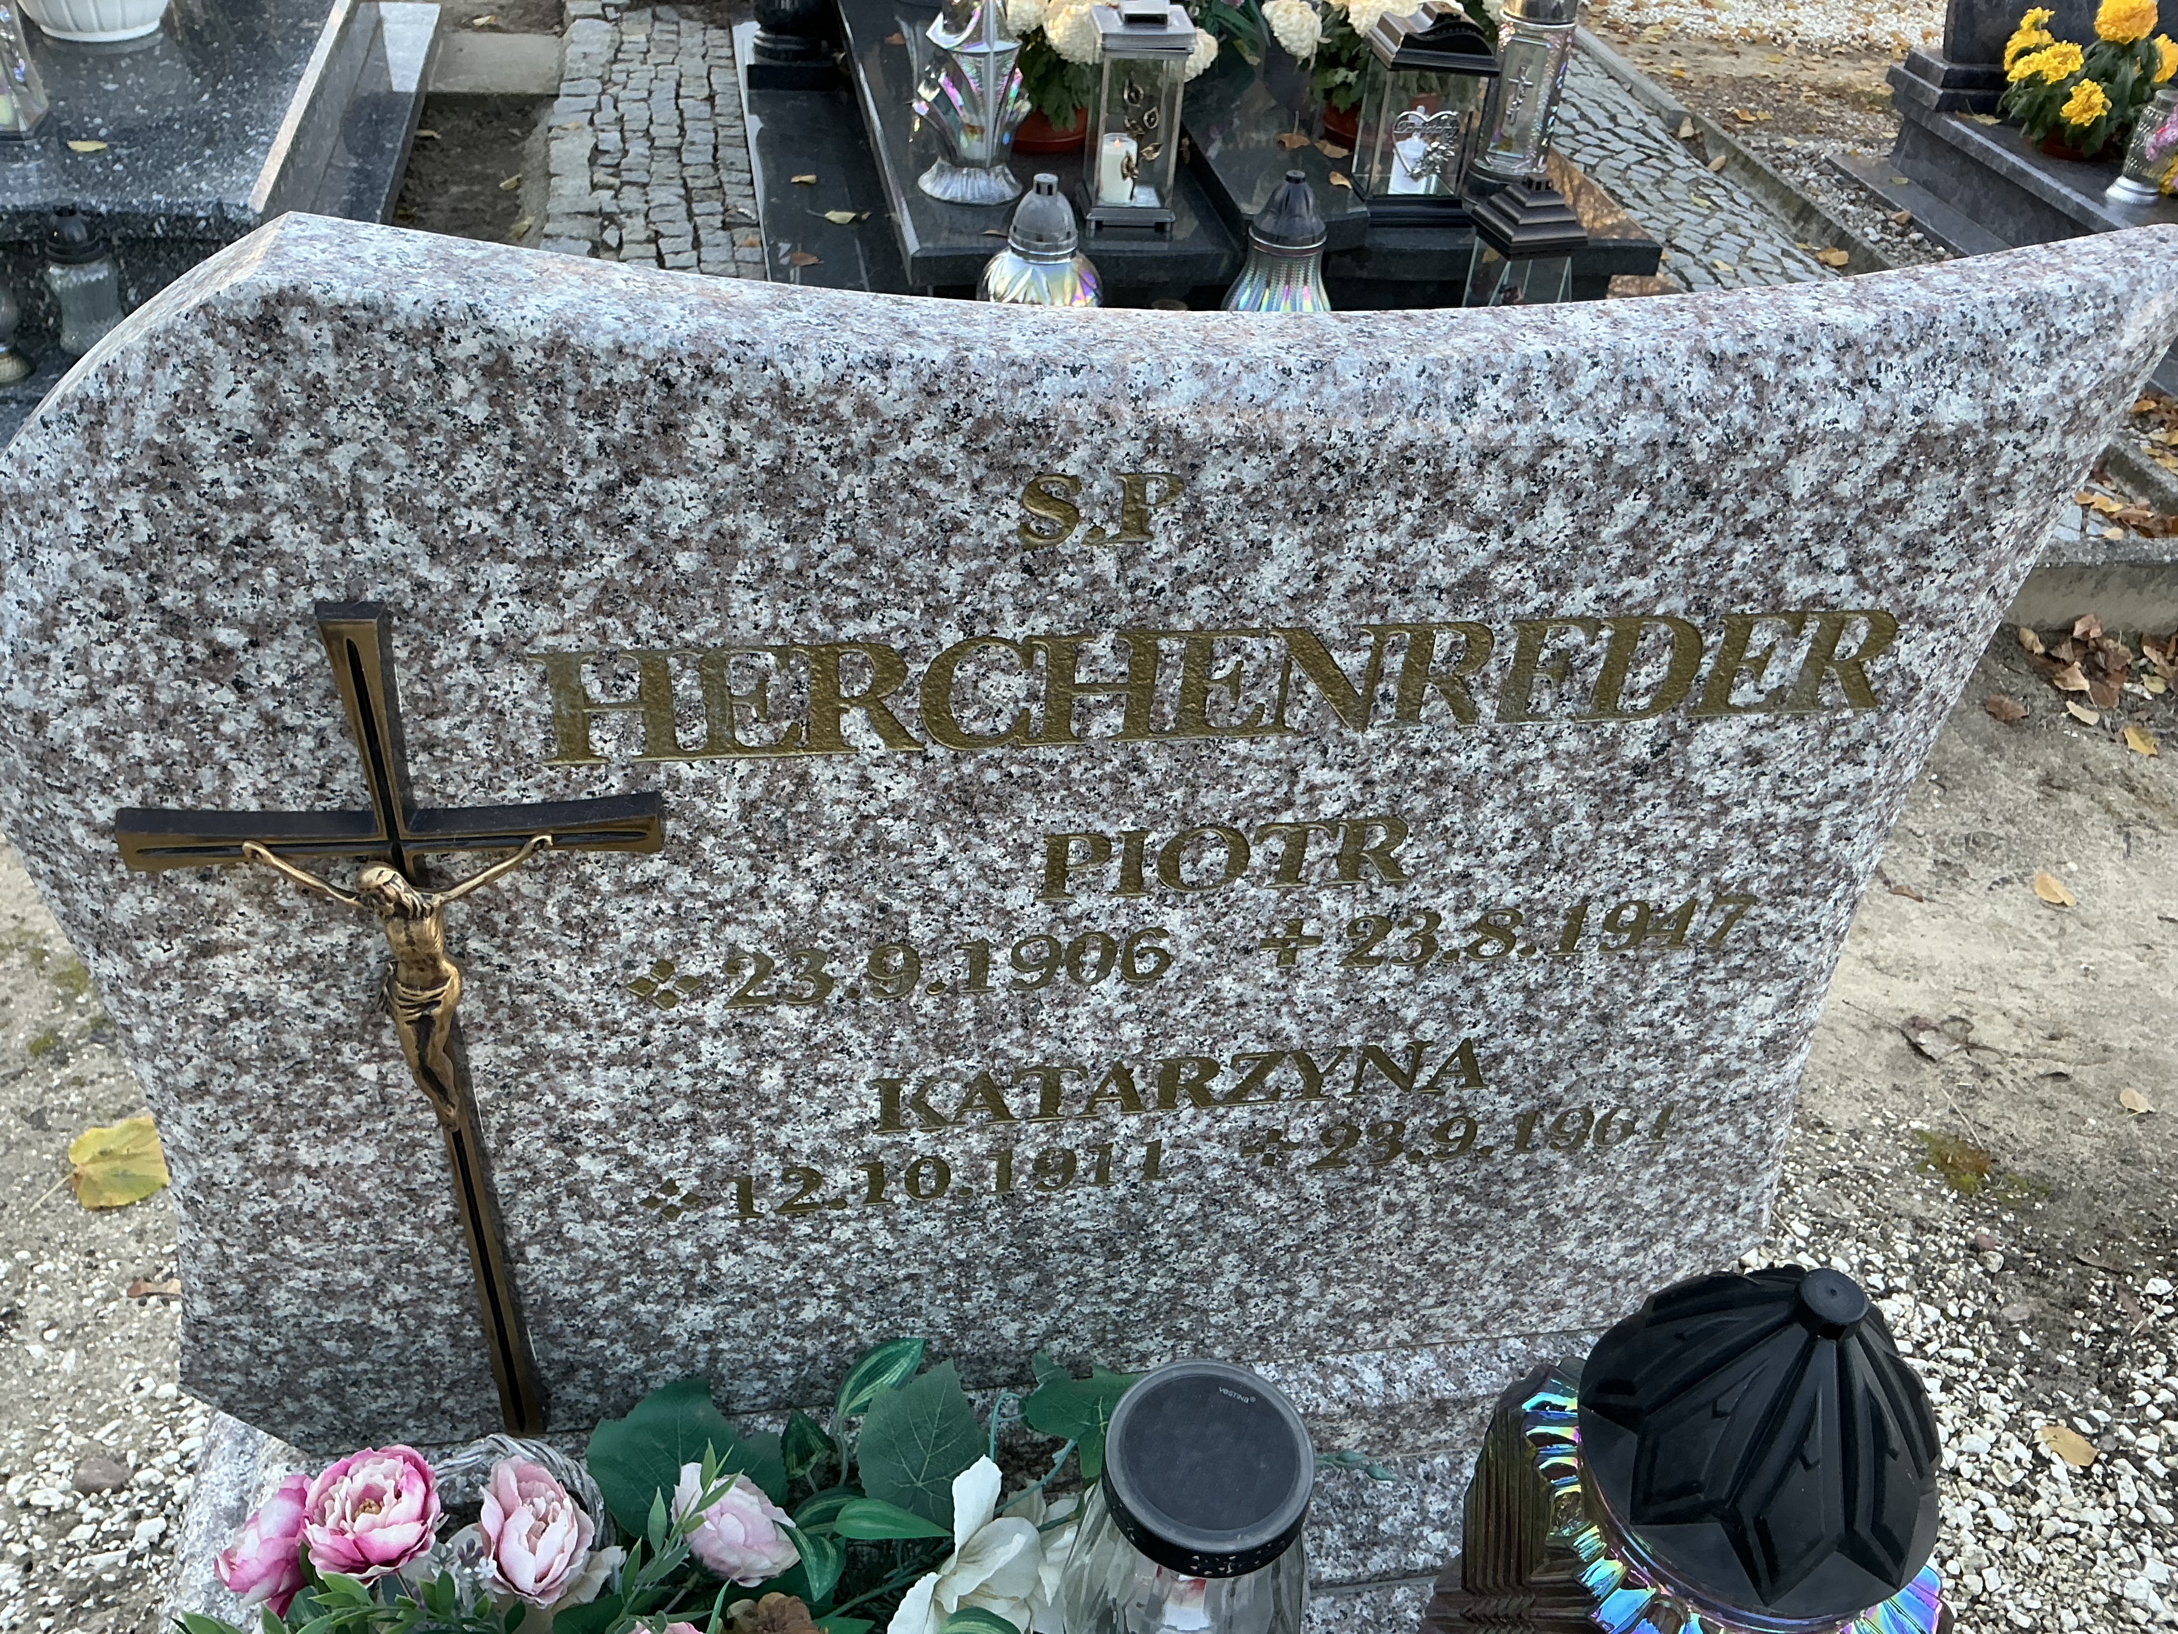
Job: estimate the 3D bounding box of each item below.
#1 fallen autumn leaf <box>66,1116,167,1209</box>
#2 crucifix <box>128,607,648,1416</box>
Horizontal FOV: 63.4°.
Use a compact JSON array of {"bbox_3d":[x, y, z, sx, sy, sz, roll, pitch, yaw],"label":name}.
[{"bbox_3d":[-0.777,0.281,1.451,0.110,0.015,0.100,-12,43,-20],"label":"fallen autumn leaf"},{"bbox_3d":[-0.298,0.130,0.816,0.218,0.489,0.043,-2,33,-9],"label":"crucifix"}]

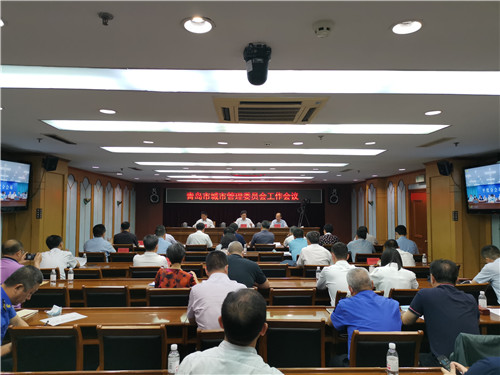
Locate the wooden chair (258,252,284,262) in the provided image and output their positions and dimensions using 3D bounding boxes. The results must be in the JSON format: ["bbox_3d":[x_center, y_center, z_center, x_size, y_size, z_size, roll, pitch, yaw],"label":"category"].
[{"bbox_3d":[0.373,1.620,7.191,0.490,0.880,0.540,0,-3,-2],"label":"wooden chair"}]

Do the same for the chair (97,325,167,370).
[{"bbox_3d":[-0.795,1.363,2.807,0.460,0.870,0.540,0,-3,-2],"label":"chair"}]

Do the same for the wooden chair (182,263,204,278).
[{"bbox_3d":[-0.876,1.501,5.561,0.460,0.870,0.540,0,-3,-2],"label":"wooden chair"}]

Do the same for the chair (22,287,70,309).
[{"bbox_3d":[-1.973,1.419,3.990,0.450,0.885,0.540,0,-3,-2],"label":"chair"}]

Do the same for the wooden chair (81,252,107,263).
[{"bbox_3d":[-2.792,1.610,7.136,0.470,0.880,0.540,0,-3,-2],"label":"wooden chair"}]

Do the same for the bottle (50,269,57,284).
[{"bbox_3d":[-2.328,1.042,4.624,0.063,0.165,0.063,0,-3,-2],"label":"bottle"}]

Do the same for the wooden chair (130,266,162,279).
[{"bbox_3d":[-1.352,1.489,5.327,0.450,0.885,0.540,0,-3,-2],"label":"wooden chair"}]

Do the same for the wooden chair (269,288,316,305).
[{"bbox_3d":[0.415,1.431,4.027,0.460,0.870,0.540,0,-3,-2],"label":"wooden chair"}]

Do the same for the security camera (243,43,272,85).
[{"bbox_3d":[0.041,-0.677,2.130,0.145,0.205,0.165,0,-3,-2],"label":"security camera"}]

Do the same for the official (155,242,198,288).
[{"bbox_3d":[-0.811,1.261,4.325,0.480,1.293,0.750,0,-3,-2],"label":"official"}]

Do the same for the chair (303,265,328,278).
[{"bbox_3d":[0.946,1.509,5.540,0.460,0.870,0.540,0,-3,-2],"label":"chair"}]

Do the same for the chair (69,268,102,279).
[{"bbox_3d":[-2.219,1.529,5.383,0.470,0.880,0.540,0,-3,-2],"label":"chair"}]

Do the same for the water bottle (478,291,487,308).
[{"bbox_3d":[2.020,0.981,3.387,0.066,0.180,0.066,0,-3,-2],"label":"water bottle"}]

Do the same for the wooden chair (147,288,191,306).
[{"bbox_3d":[-0.811,1.459,4.107,0.490,0.880,0.540,0,-3,-2],"label":"wooden chair"}]

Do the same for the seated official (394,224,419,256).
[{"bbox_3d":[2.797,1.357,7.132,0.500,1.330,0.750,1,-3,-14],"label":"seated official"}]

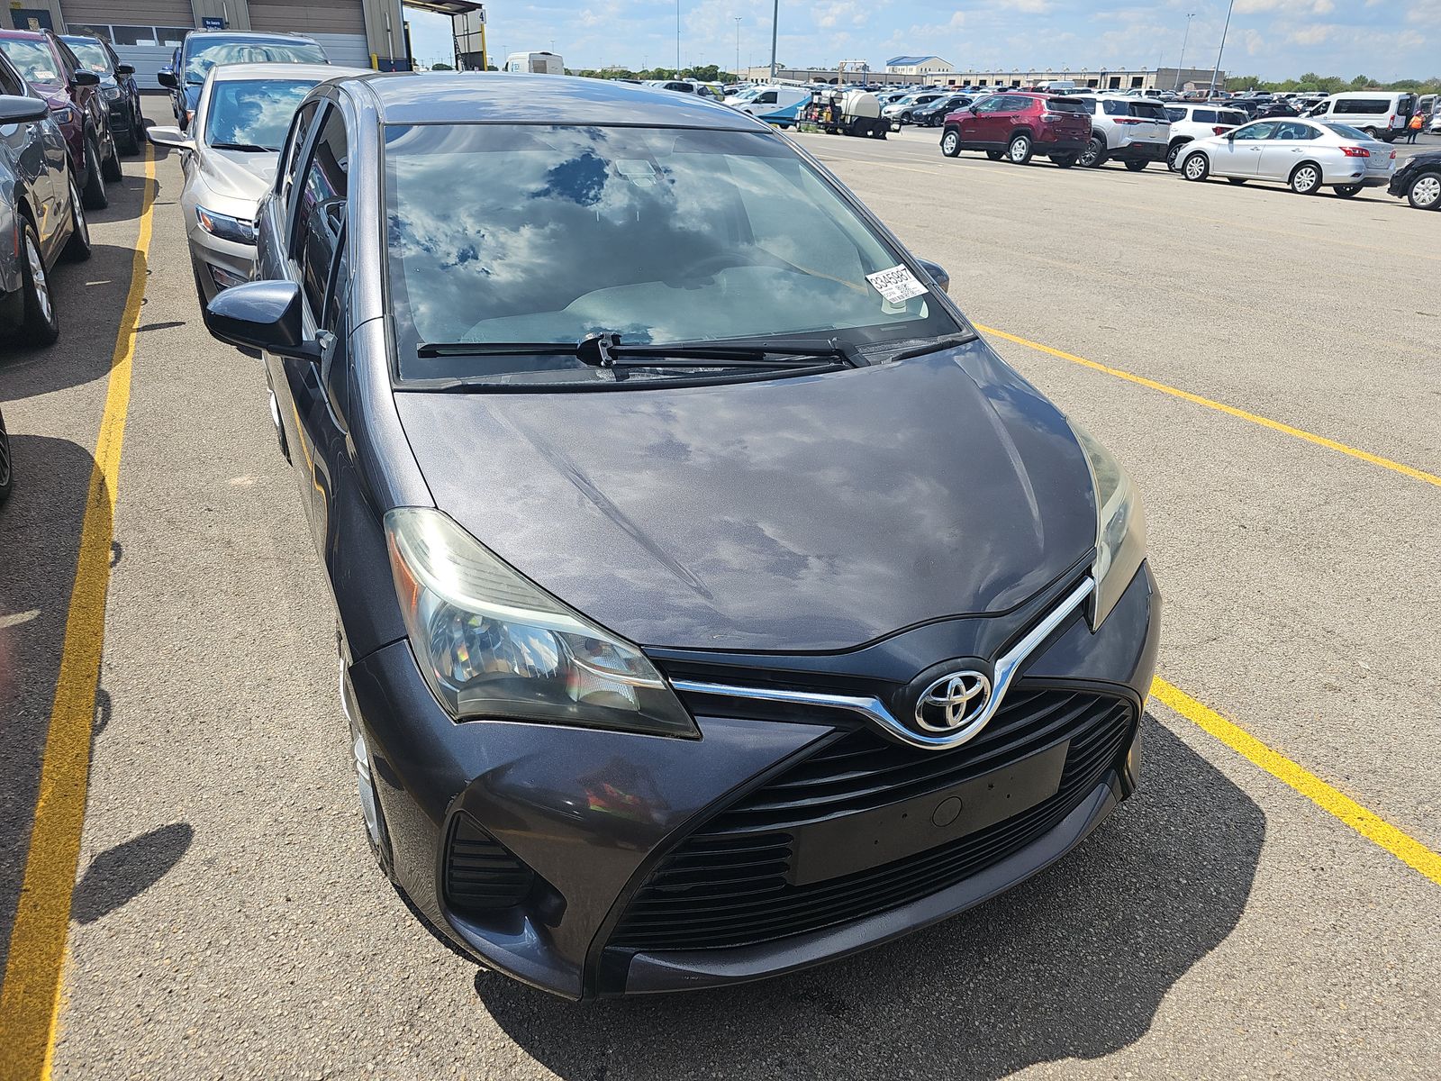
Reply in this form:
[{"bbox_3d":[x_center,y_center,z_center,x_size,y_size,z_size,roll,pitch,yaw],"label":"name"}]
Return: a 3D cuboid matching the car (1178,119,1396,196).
[{"bbox_3d":[12.680,-8.750,21.690,1.770,1.495,4.620,-11,28,-26],"label":"car"}]

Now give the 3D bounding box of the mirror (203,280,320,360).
[{"bbox_3d":[-0.996,-0.480,2.083,0.220,0.165,0.165,-10,28,-23],"label":"mirror"}]

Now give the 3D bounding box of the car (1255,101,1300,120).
[{"bbox_3d":[35.041,-26.758,60.537,4.600,1.520,1.830,-11,28,-24],"label":"car"}]

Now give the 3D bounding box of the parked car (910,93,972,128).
[{"bbox_3d":[12.850,-24.050,53.700,4.450,1.500,1.800,-11,28,-24],"label":"parked car"}]

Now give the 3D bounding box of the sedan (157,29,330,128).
[{"bbox_3d":[-5.578,-5.243,11.660,1.970,1.770,4.900,-12,29,-27],"label":"sedan"}]

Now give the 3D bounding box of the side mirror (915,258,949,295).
[{"bbox_3d":[0.557,-0.753,2.760,0.220,0.165,0.165,-10,28,-23],"label":"side mirror"}]

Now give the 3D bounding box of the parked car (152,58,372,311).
[{"bbox_3d":[-3.102,-2.787,7.256,1.860,1.460,4.900,-11,28,-26],"label":"parked car"}]

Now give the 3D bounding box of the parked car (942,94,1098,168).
[{"bbox_3d":[7.744,-10.854,25.273,1.840,1.640,4.400,-12,28,-25],"label":"parked car"}]

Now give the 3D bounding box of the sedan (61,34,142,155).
[{"bbox_3d":[-11.190,-7.694,16.465,1.920,1.740,4.750,-10,28,-23],"label":"sedan"}]

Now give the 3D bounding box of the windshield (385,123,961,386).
[{"bbox_3d":[-0.146,-0.745,2.202,1.330,0.140,0.920,-10,56,-23],"label":"windshield"}]

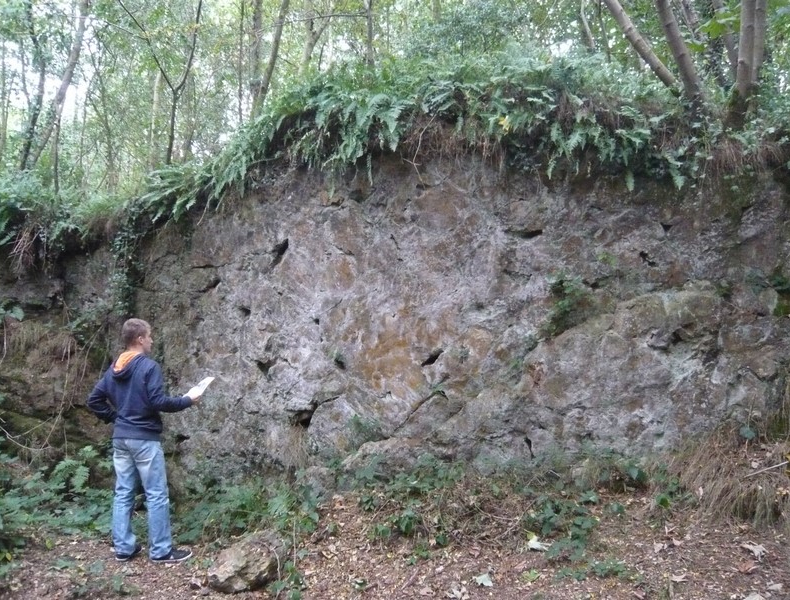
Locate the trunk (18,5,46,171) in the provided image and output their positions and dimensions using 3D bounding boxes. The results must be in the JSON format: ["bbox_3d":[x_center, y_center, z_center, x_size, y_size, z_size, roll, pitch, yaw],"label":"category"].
[{"bbox_3d":[-5.210,-3.068,9.300,0.360,2.500,0.300,2,-3,-28],"label":"trunk"}]

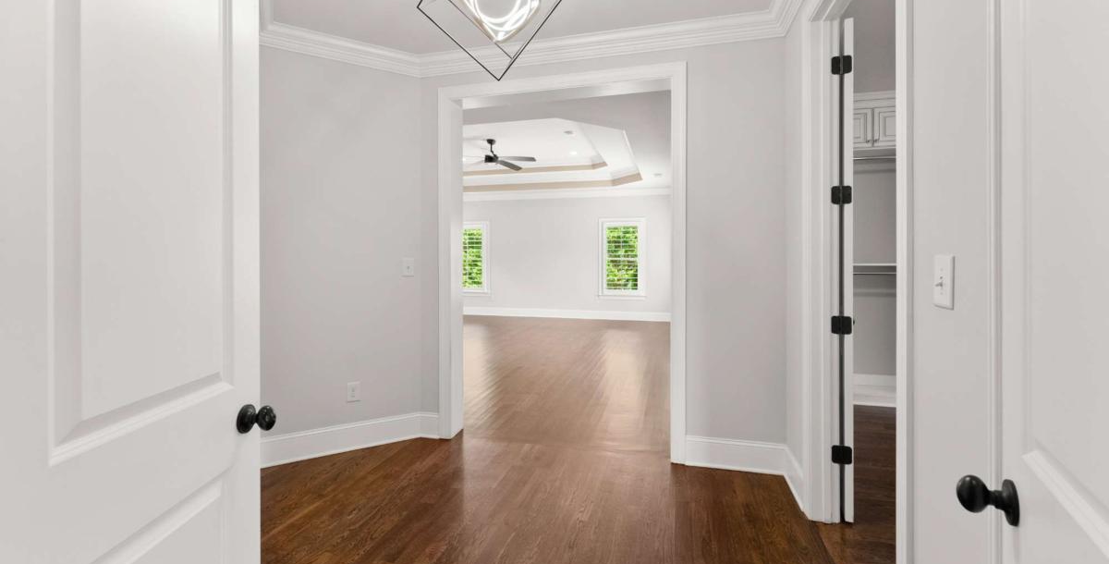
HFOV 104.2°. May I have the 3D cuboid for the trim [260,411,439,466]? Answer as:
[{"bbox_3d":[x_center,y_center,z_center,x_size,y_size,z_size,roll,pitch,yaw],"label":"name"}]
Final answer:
[{"bbox_3d":[-1.337,1.038,2.849,1.123,0.186,0.112,-1,2,-29],"label":"trim"}]

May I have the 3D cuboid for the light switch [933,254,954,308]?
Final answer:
[{"bbox_3d":[0.961,-0.001,1.065,0.010,0.124,0.073,0,1,15],"label":"light switch"}]

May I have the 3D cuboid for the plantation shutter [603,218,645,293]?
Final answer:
[{"bbox_3d":[1.503,-0.542,9.550,0.933,1.636,0.060,0,1,14],"label":"plantation shutter"}]

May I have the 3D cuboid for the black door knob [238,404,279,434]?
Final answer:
[{"bbox_3d":[-0.674,0.311,0.980,0.062,0.064,0.064,0,1,-4],"label":"black door knob"}]

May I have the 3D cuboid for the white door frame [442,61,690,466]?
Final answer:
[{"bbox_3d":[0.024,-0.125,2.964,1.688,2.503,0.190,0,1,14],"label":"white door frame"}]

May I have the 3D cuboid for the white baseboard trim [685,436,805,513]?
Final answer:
[{"bbox_3d":[1.049,1.056,2.420,0.564,0.186,0.408,0,1,14],"label":"white baseboard trim"}]

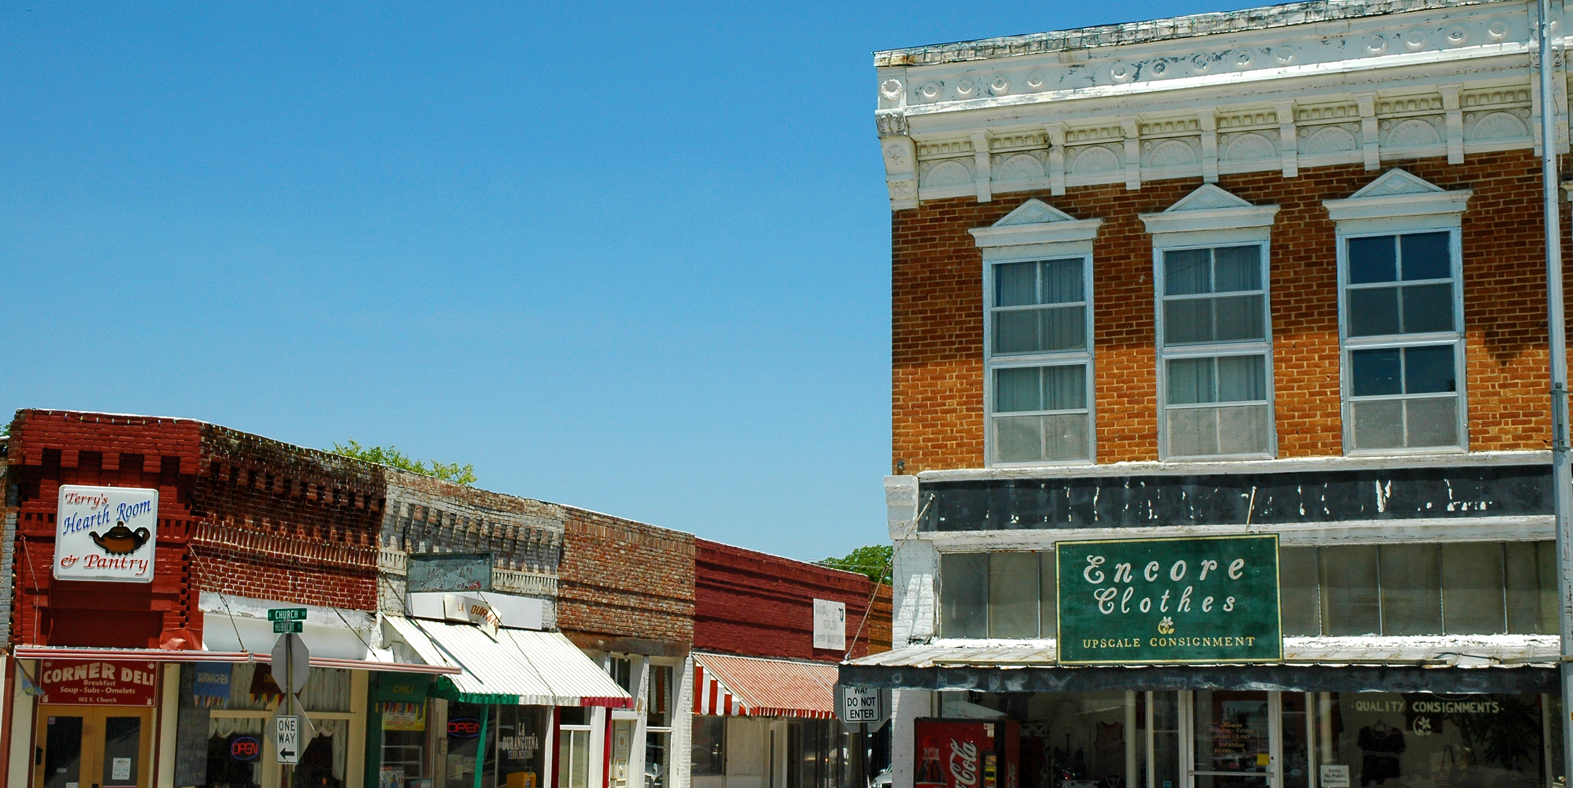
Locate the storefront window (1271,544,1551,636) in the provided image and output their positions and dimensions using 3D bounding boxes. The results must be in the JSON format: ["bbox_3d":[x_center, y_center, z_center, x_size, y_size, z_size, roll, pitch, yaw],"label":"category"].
[{"bbox_3d":[6.383,1.999,22.682,2.747,0.930,0.100,-3,-9,23],"label":"storefront window"}]

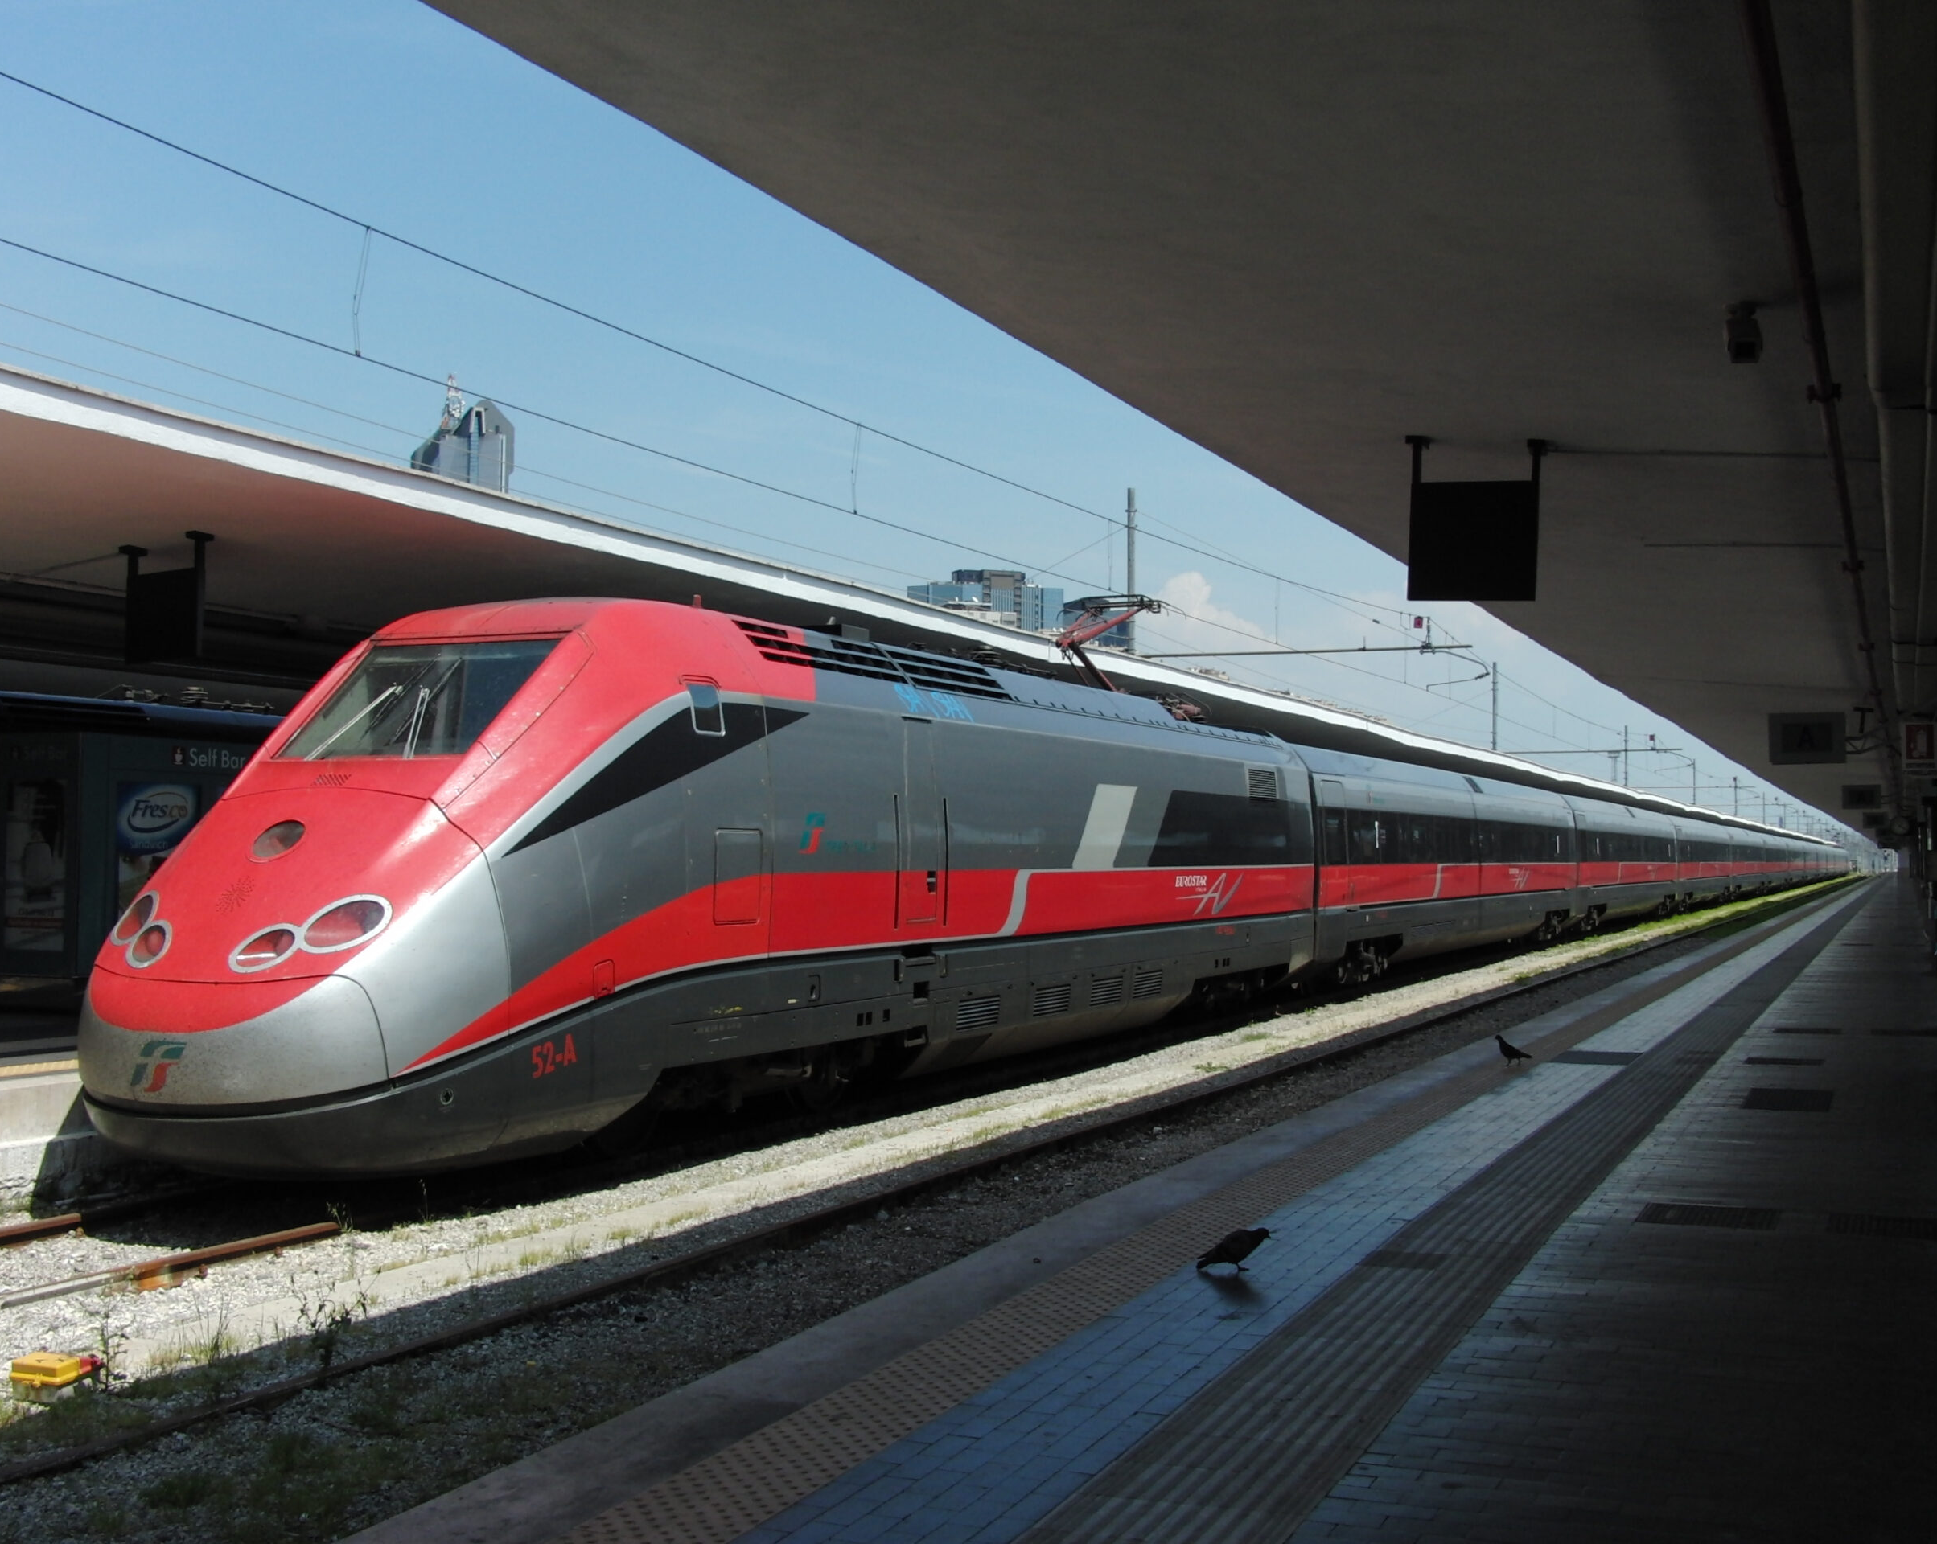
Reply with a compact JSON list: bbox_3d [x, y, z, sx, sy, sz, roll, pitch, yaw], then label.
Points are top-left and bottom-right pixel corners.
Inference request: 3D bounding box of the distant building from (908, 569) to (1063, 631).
[{"bbox_3d":[7.138,-22.985,902.457,48.000,124.800,46.000,2,-3,-34],"label":"distant building"}]

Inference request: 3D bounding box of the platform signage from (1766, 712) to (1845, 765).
[{"bbox_3d":[7.702,-0.304,19.664,0.650,0.470,0.140,-1,-3,24],"label":"platform signage"}]

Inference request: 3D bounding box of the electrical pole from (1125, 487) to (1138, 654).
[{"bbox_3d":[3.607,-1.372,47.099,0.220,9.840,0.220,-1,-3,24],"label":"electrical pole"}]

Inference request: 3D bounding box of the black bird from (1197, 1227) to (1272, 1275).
[{"bbox_3d":[1.051,1.891,8.477,0.295,0.170,0.110,1,-2,-13],"label":"black bird"}]

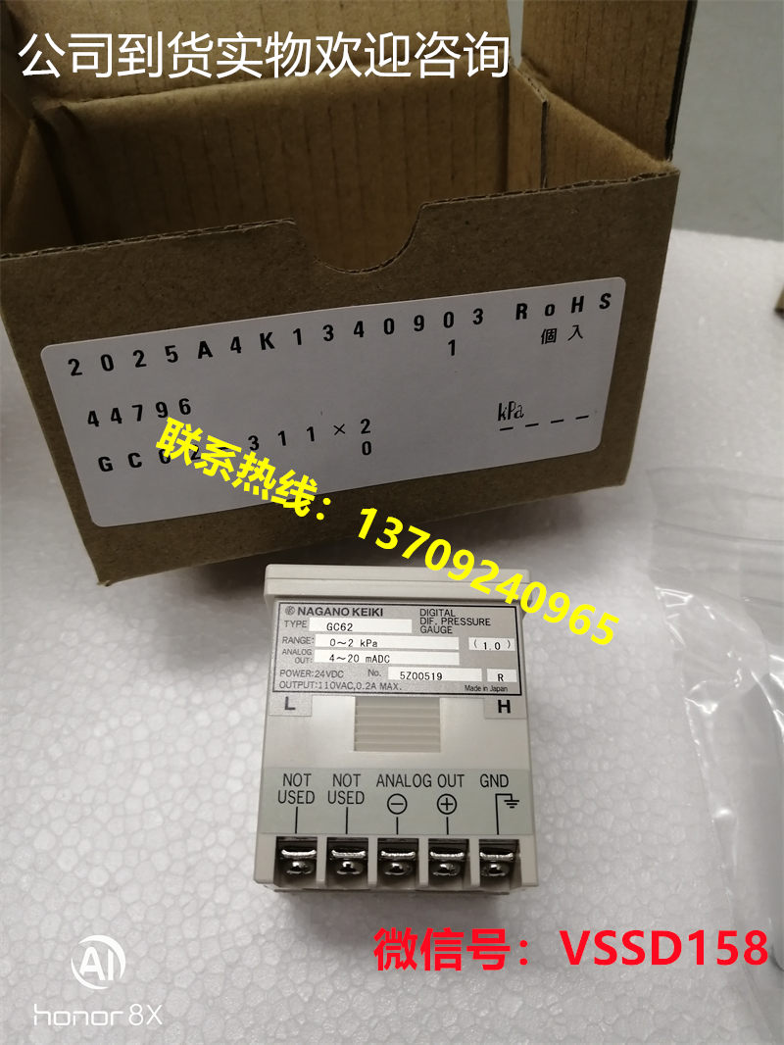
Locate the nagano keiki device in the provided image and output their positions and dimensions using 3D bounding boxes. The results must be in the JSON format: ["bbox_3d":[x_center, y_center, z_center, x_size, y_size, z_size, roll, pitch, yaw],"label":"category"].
[{"bbox_3d":[0.001,0.054,0.203,0.061,0.061,0.070,1,67,0],"label":"nagano keiki device"}]

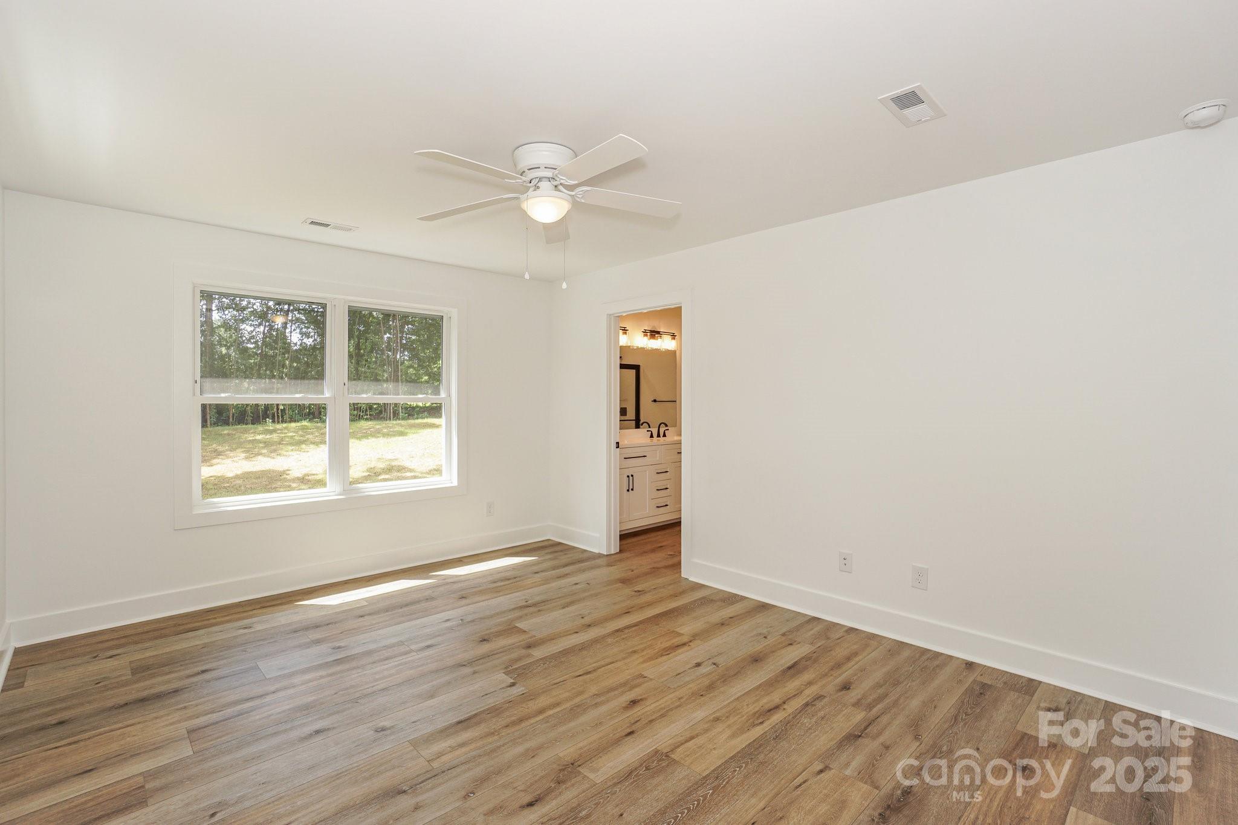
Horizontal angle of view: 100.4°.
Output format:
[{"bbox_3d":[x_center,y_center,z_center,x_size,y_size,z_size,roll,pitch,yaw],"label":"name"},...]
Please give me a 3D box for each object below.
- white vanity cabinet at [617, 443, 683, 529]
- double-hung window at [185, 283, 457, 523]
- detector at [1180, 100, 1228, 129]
[{"bbox_3d":[0.264,0.754,5.387,1.520,0.890,0.550,-1,2,-40],"label":"white vanity cabinet"},{"bbox_3d":[-2.063,-0.098,3.830,1.750,1.490,0.100,-1,2,-40],"label":"double-hung window"},{"bbox_3d":[2.222,-1.131,1.960,0.127,0.045,0.127,-1,2,-40],"label":"detector"}]

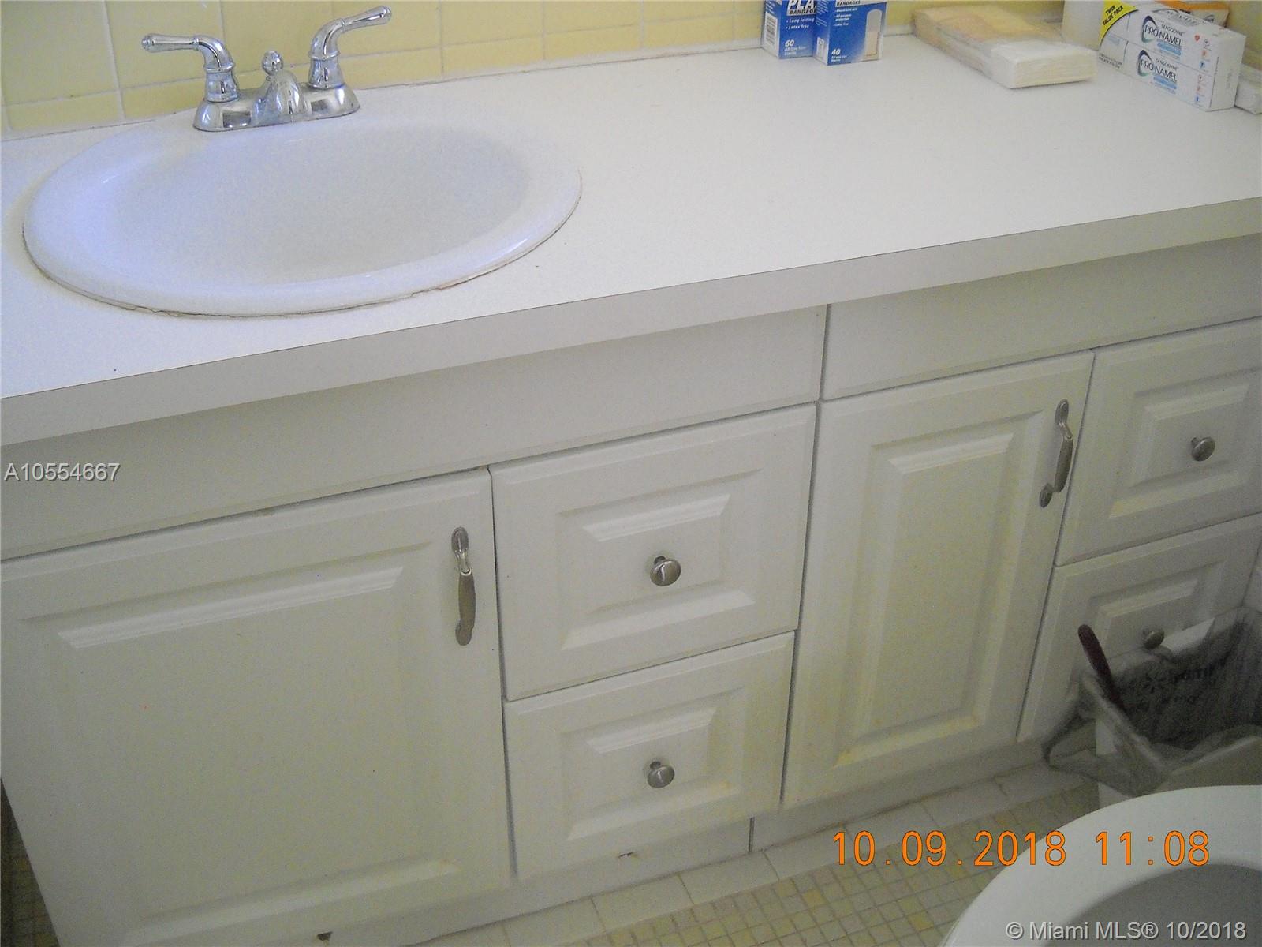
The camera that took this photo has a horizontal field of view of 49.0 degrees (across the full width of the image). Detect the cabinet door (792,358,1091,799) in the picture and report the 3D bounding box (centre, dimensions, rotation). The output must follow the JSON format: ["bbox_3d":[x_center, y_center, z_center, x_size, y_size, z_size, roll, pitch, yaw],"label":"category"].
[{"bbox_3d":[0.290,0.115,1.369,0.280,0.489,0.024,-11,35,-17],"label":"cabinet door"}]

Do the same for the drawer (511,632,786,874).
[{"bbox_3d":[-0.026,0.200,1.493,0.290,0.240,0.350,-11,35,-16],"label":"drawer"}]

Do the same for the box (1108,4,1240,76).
[{"bbox_3d":[0.564,-0.458,1.443,0.035,0.036,0.176,-13,36,-18],"label":"box"}]

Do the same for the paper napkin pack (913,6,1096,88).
[{"bbox_3d":[0.414,-0.479,1.546,0.105,0.028,0.207,-11,35,-16],"label":"paper napkin pack"}]

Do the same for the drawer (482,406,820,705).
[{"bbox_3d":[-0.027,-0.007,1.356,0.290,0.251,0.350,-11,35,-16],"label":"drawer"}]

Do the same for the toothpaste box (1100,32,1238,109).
[{"bbox_3d":[0.564,-0.429,1.463,0.035,0.036,0.176,-13,36,-18],"label":"toothpaste box"}]

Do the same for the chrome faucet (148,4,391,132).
[{"bbox_3d":[-0.340,-0.382,1.334,0.244,0.086,0.132,-11,35,-16],"label":"chrome faucet"}]

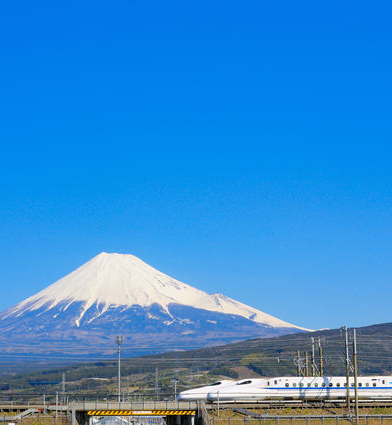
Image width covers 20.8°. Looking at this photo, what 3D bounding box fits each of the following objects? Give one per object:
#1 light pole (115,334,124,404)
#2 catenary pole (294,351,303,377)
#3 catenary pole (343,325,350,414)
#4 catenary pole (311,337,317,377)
[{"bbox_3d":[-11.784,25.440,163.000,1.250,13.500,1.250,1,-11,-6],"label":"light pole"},{"bbox_3d":[15.403,25.096,158.000,1.000,9.200,0.800,1,-11,-6],"label":"catenary pole"},{"bbox_3d":[21.048,21.592,147.000,0.800,11.700,0.800,1,-11,-6],"label":"catenary pole"},{"bbox_3d":[17.594,24.036,158.000,0.650,11.100,0.650,1,-11,-6],"label":"catenary pole"}]

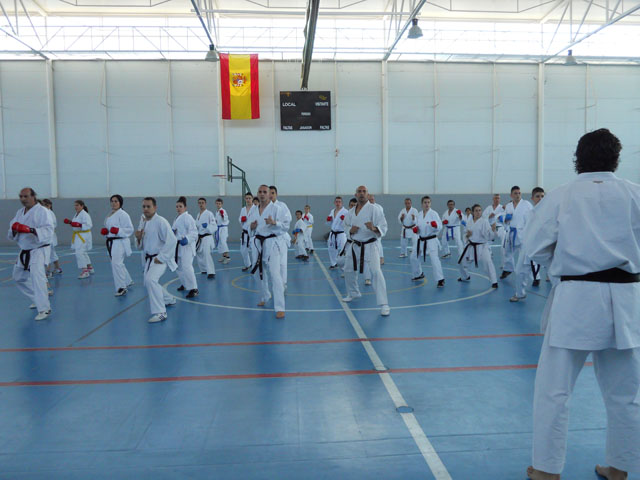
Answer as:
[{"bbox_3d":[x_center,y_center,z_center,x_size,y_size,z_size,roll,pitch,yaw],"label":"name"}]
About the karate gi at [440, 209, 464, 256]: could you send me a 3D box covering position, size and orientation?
[{"bbox_3d":[3.434,-0.200,13.316,0.580,1.270,0.600,1,4,25],"label":"karate gi"}]

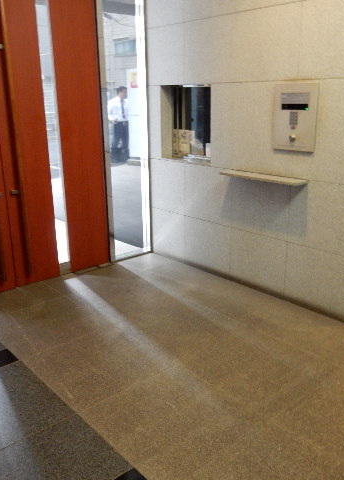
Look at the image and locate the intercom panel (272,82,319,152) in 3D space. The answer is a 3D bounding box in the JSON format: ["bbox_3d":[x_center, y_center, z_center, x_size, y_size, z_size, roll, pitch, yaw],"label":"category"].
[{"bbox_3d":[0.744,-0.746,2.829,0.025,0.403,0.300,-15,22,-39],"label":"intercom panel"}]

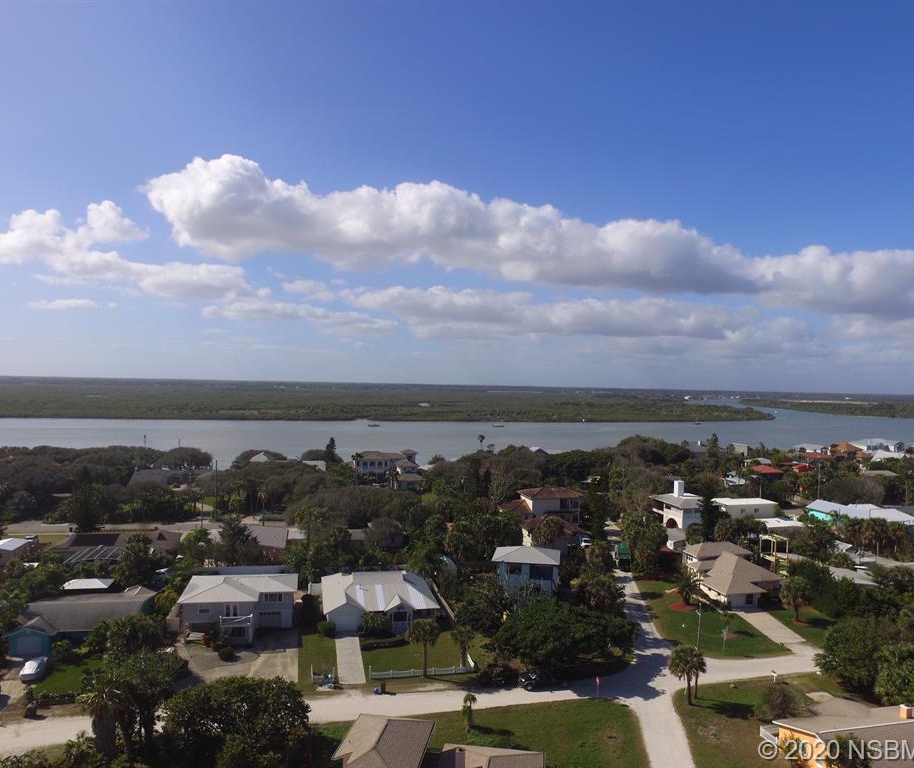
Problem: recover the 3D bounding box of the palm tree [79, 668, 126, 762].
[{"bbox_3d":[-31.356,29.593,52.270,4.400,7.700,4.400,1,0,0],"label":"palm tree"}]

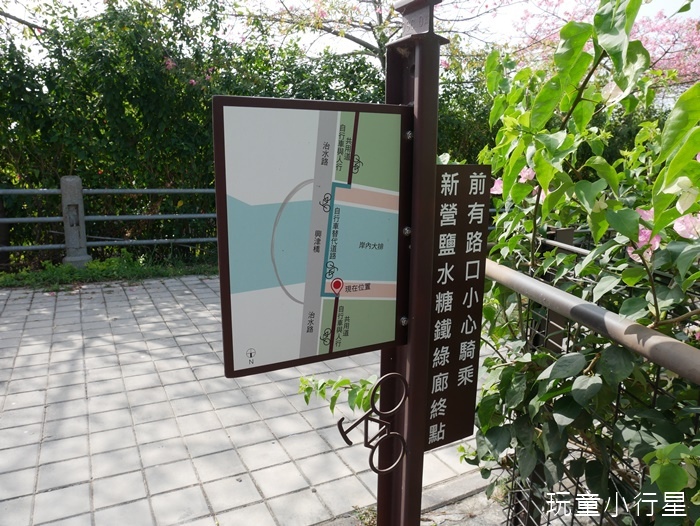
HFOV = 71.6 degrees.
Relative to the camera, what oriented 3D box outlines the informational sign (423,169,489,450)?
[{"bbox_3d":[0.290,0.138,1.367,0.198,0.811,0.025,-6,14,-28],"label":"informational sign"}]

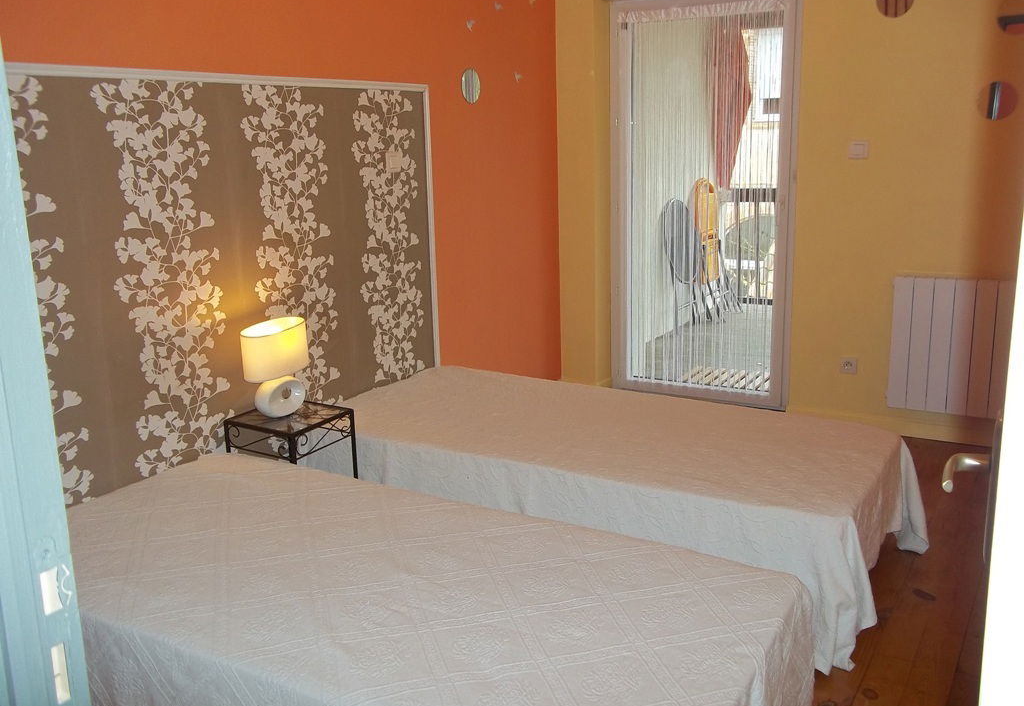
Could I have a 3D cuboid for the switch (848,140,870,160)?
[{"bbox_3d":[1.514,-0.887,4.134,0.084,0.080,0.015,5,15,28],"label":"switch"}]

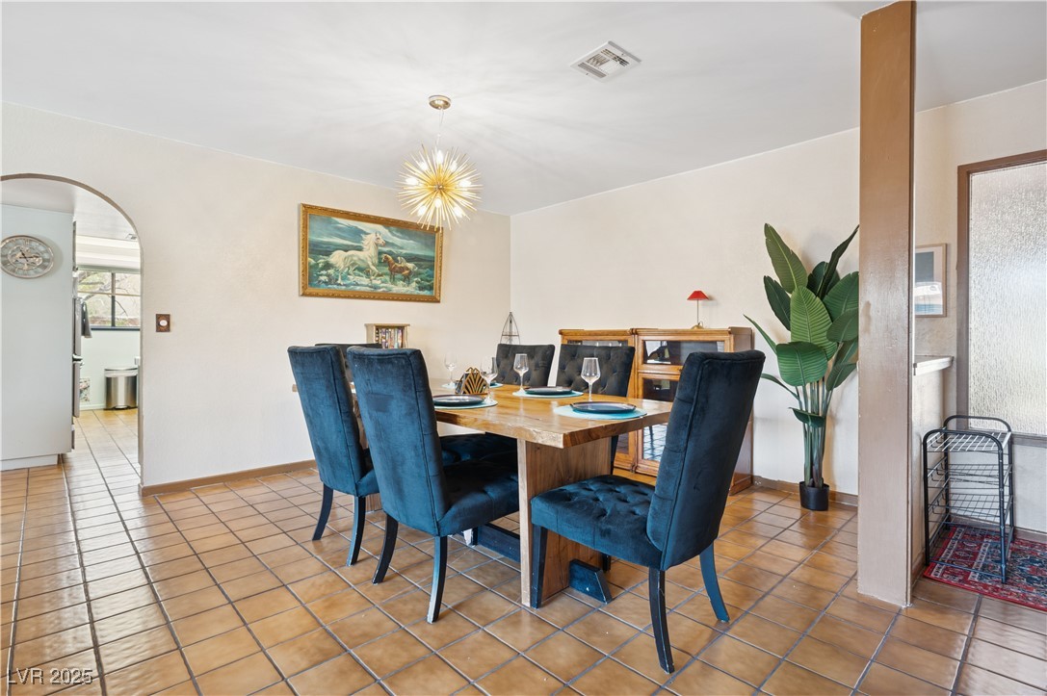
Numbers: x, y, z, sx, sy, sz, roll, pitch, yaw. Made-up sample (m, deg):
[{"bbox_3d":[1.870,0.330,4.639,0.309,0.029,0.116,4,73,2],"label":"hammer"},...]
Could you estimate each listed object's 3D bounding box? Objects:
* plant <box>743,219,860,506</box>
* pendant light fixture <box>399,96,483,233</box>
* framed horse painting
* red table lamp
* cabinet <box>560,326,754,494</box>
[{"bbox_3d":[1.803,0.115,3.106,0.556,1.802,0.762,-1,1,-44],"label":"plant"},{"bbox_3d":[-0.477,-1.058,2.832,0.478,0.727,0.478,0,1,0],"label":"pendant light fixture"},{"bbox_3d":[-1.293,-0.811,4.458,1.374,0.748,0.052,-1,1,-44],"label":"framed horse painting"},{"bbox_3d":[1.333,-0.292,3.753,0.161,0.303,0.161,-1,1,-44],"label":"red table lamp"},{"bbox_3d":[1.005,0.421,4.078,0.375,1.147,1.601,-1,1,-44],"label":"cabinet"}]

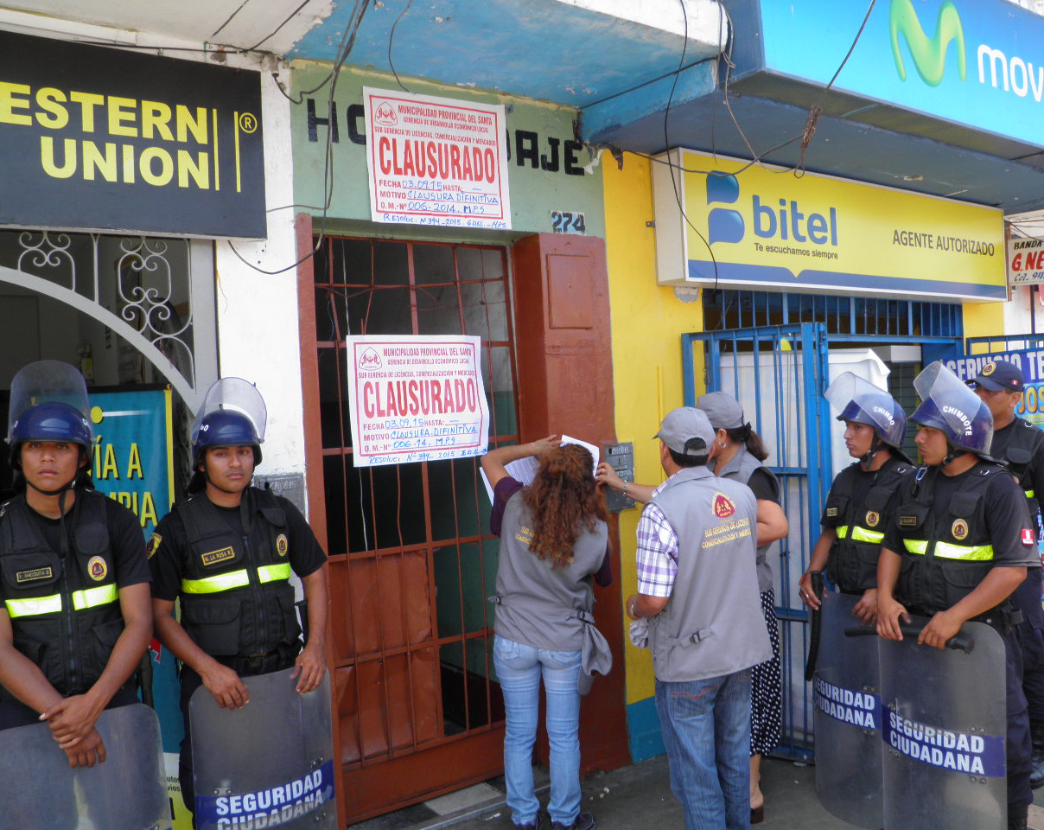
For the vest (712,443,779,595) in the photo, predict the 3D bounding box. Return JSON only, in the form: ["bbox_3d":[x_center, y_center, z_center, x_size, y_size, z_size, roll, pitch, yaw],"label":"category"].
[{"bbox_3d":[0.841,0.405,3.420,0.290,0.600,0.420,-2,3,12],"label":"vest"}]

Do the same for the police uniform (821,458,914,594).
[{"bbox_3d":[1.312,0.428,3.400,0.280,0.510,0.410,-3,1,-27],"label":"police uniform"}]

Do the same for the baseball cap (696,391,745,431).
[{"bbox_3d":[0.756,-0.012,3.520,0.260,0.150,0.180,-2,1,28],"label":"baseball cap"}]

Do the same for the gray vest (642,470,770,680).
[{"bbox_3d":[0.627,0.532,3.000,0.460,0.700,0.300,-5,4,-33],"label":"gray vest"}]

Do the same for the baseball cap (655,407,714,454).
[{"bbox_3d":[0.553,0.054,3.020,0.175,0.155,0.270,-4,3,-18],"label":"baseball cap"}]

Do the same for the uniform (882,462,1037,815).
[{"bbox_3d":[1.507,0.777,3.100,0.320,1.200,0.520,-5,4,-40],"label":"uniform"}]

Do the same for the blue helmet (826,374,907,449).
[{"bbox_3d":[1.309,-0.015,3.400,0.290,0.280,0.230,-3,1,-9],"label":"blue helmet"}]

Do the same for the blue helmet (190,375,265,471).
[{"bbox_3d":[-0.928,0.029,2.830,0.225,0.295,0.300,-5,4,-36],"label":"blue helmet"}]

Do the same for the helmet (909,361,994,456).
[{"bbox_3d":[1.417,-0.021,2.950,0.290,0.310,0.230,-2,1,5],"label":"helmet"}]

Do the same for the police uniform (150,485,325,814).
[{"bbox_3d":[-0.900,0.830,2.880,0.530,1.200,0.320,-5,4,-37],"label":"police uniform"}]

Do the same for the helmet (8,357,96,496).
[{"bbox_3d":[-1.296,0.035,2.460,0.240,0.360,0.290,-3,1,-22],"label":"helmet"}]

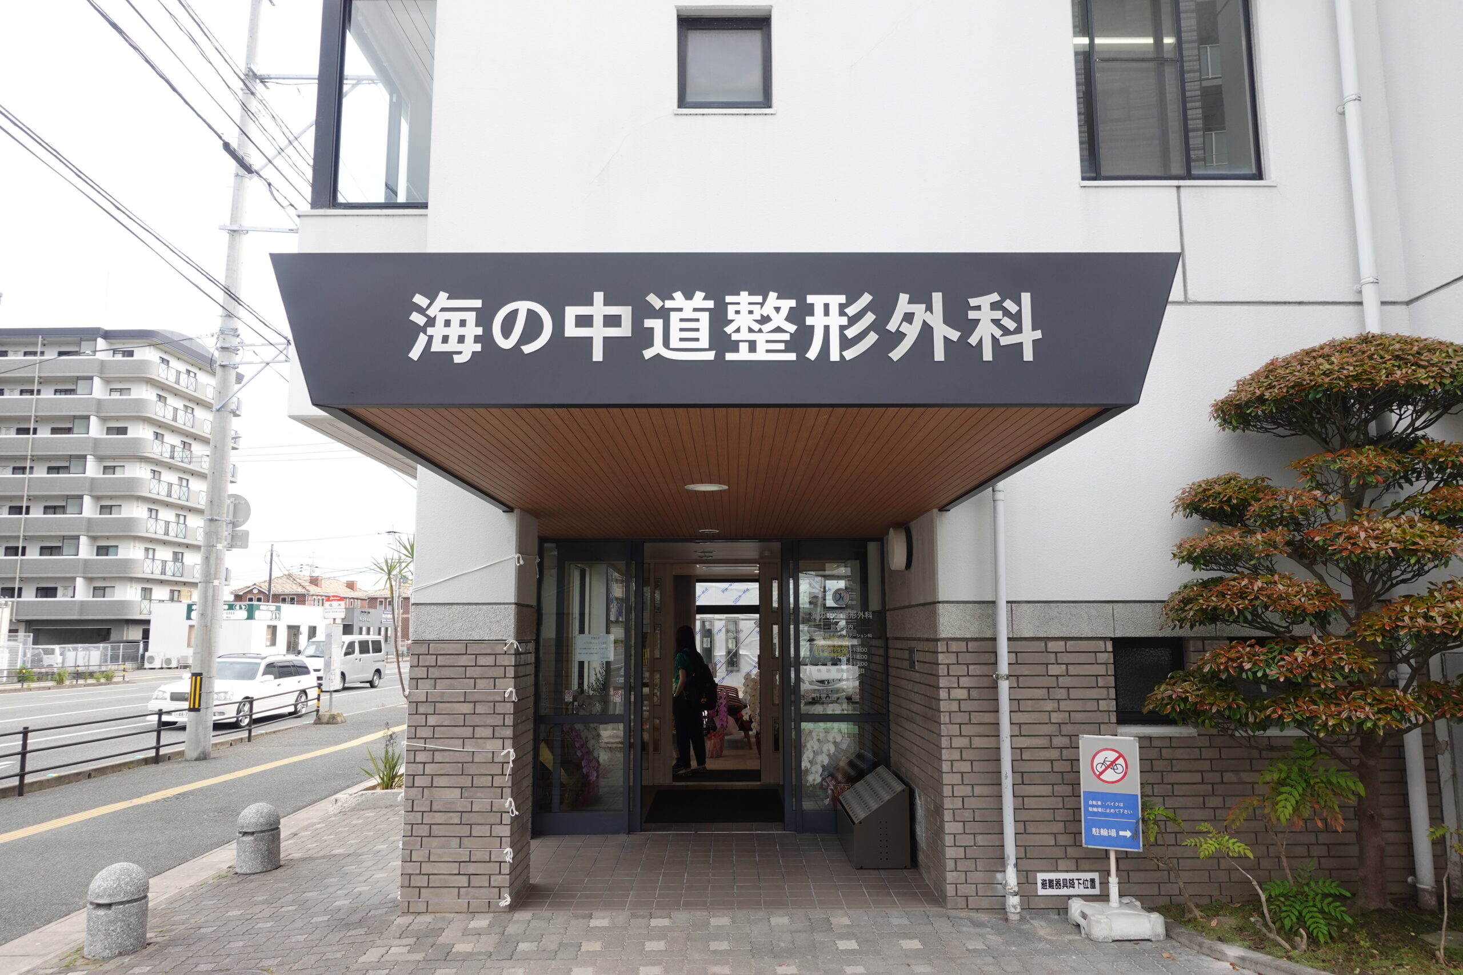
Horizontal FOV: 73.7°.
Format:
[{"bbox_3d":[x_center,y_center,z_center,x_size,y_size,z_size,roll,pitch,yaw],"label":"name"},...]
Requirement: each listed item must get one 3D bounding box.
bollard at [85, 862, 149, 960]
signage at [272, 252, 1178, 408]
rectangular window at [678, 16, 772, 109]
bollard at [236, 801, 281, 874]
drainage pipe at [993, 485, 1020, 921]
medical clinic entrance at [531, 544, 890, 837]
[{"bbox_3d":[-3.271,2.239,5.204,0.267,0.446,0.267,0,-8,0],"label":"bollard"},{"bbox_3d":[-0.015,-0.513,3.258,3.030,0.520,0.130,0,-8,0],"label":"signage"},{"bbox_3d":[-0.046,-2.865,6.582,0.640,0.680,0.100,0,-8,0],"label":"rectangular window"},{"bbox_3d":[-3.368,2.489,6.958,0.269,0.459,0.269,0,-8,0],"label":"bollard"},{"bbox_3d":[1.638,1.212,5.839,0.080,2.620,0.090,0,-8,0],"label":"drainage pipe"},{"bbox_3d":[-0.173,1.627,8.100,2.950,2.400,0.220,0,-8,0],"label":"medical clinic entrance"}]

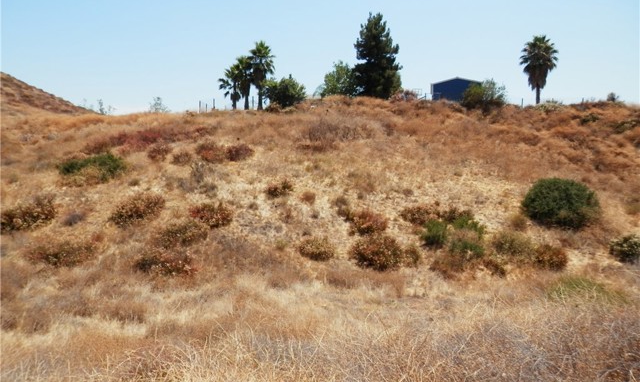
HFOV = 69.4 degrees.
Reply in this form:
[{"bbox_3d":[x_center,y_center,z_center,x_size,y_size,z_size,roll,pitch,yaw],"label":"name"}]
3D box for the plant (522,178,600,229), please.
[{"bbox_3d":[9.666,0.500,18.500,3.122,2.081,2.966,0,2,0],"label":"plant"}]

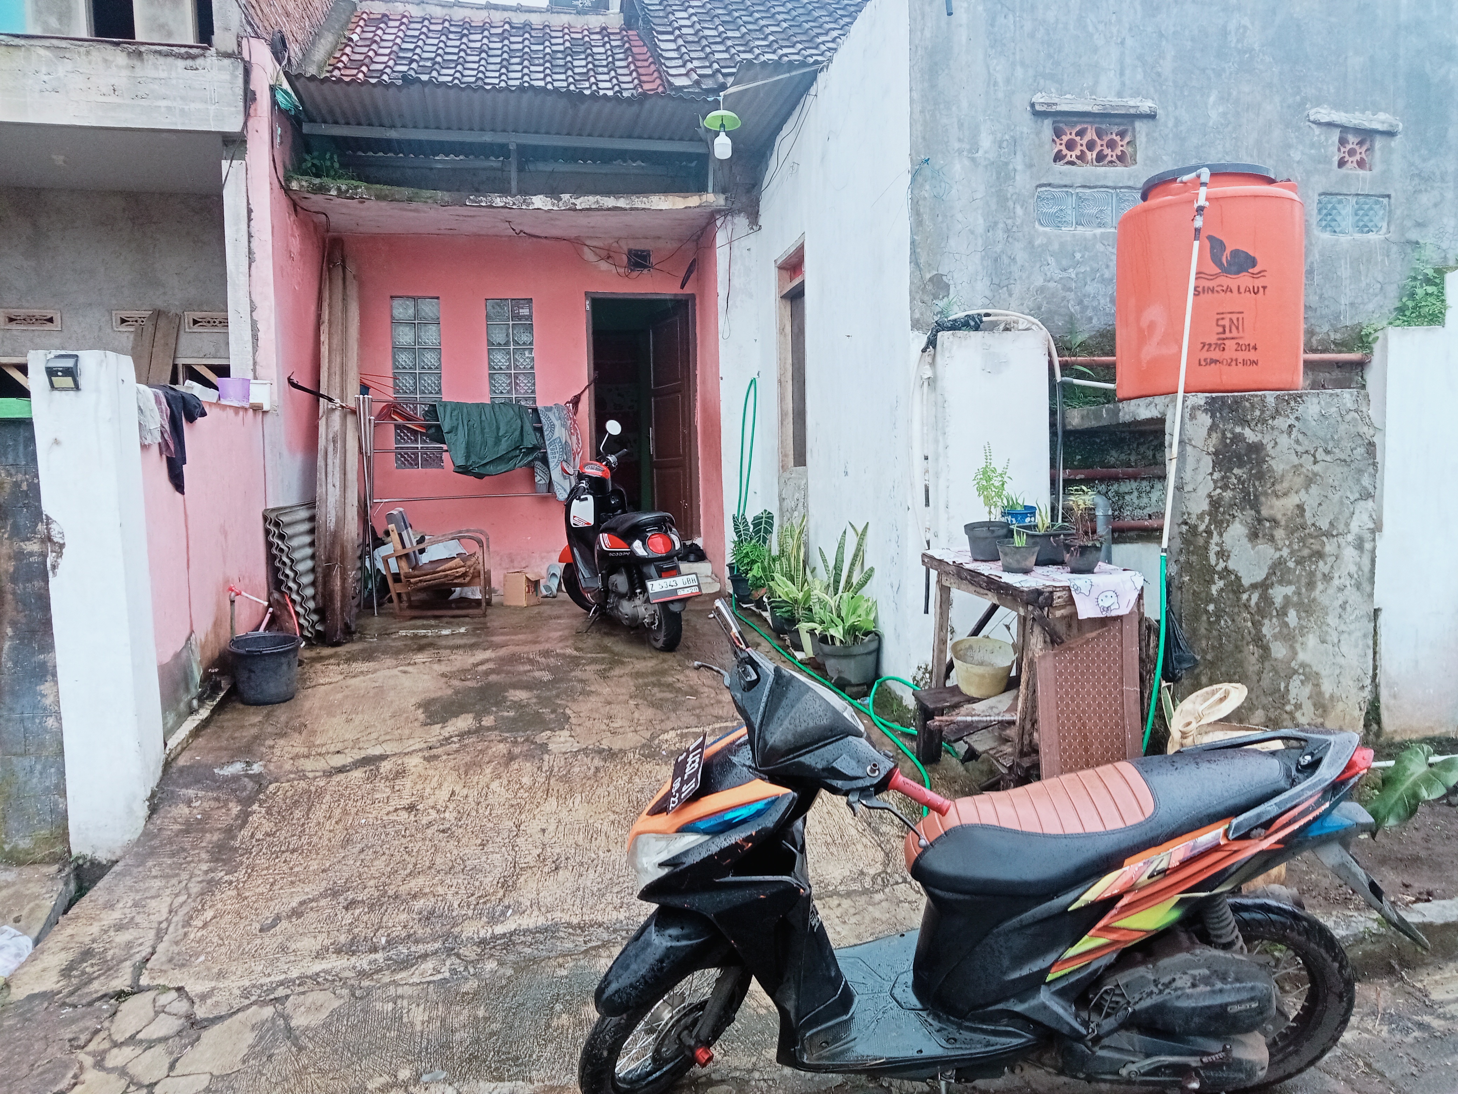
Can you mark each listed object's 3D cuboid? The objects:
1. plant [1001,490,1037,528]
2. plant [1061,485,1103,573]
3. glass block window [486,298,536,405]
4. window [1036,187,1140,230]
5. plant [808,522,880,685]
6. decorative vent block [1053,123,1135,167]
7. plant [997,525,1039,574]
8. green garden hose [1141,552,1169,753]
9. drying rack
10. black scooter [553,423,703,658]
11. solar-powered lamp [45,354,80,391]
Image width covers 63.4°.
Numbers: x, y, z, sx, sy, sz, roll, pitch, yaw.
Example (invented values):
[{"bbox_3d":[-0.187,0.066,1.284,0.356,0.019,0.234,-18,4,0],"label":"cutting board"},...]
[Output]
[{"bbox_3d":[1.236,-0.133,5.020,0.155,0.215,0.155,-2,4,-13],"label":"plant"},{"bbox_3d":[1.368,-0.064,4.570,0.165,0.335,0.165,-2,4,-9],"label":"plant"},{"bbox_3d":[-1.793,-1.333,9.748,0.400,1.400,0.100,-2,4,-15],"label":"glass block window"},{"bbox_3d":[1.672,-1.558,5.483,0.590,0.200,0.090,-2,4,-11],"label":"window"},{"bbox_3d":[0.548,0.271,5.620,0.335,0.770,0.330,-1,4,0],"label":"plant"},{"bbox_3d":[1.691,-1.869,5.529,0.410,0.205,0.100,-2,4,-9],"label":"decorative vent block"},{"bbox_3d":[1.133,0.009,4.620,0.165,0.190,0.165,-2,4,-9],"label":"plant"},{"bbox_3d":[1.641,0.415,4.550,0.120,0.800,0.120,-2,4,-9],"label":"green garden hose"},{"bbox_3d":[-2.009,-0.345,9.127,1.680,1.580,0.420,-5,5,-42],"label":"drying rack"},{"bbox_3d":[-0.659,-0.060,7.102,0.700,1.260,1.840,-3,4,-25],"label":"black scooter"},{"bbox_3d":[-2.288,-0.597,4.050,0.105,0.125,0.065,-2,4,-13],"label":"solar-powered lamp"}]

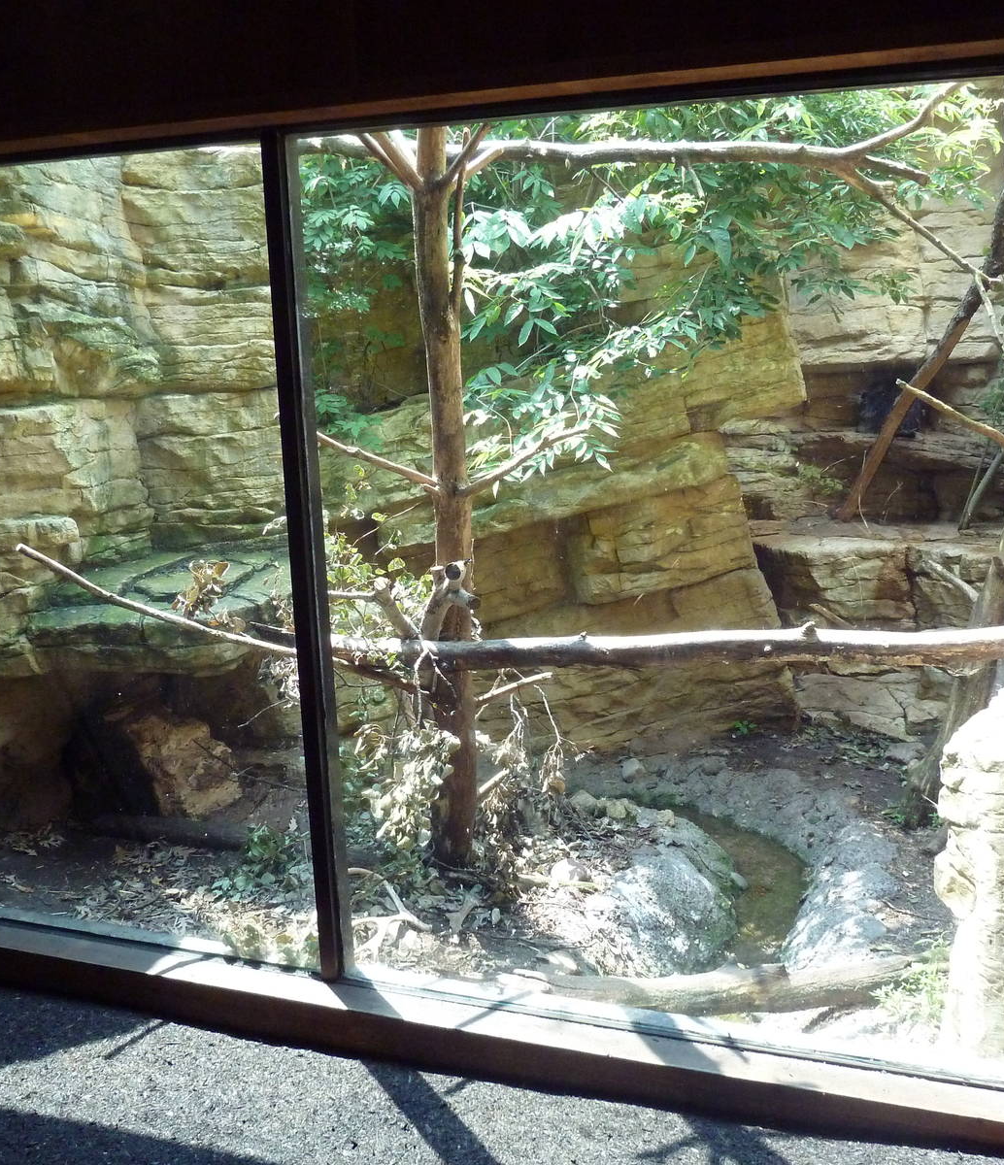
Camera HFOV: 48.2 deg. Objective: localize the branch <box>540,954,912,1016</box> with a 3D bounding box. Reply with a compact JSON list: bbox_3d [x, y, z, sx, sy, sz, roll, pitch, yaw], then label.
[{"bbox_3d":[0.604,1.094,3.050,1.030,0.130,0.180,-1,8,4],"label":"branch"}]

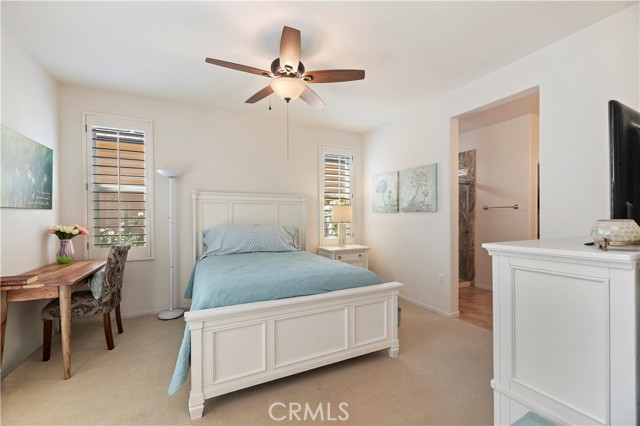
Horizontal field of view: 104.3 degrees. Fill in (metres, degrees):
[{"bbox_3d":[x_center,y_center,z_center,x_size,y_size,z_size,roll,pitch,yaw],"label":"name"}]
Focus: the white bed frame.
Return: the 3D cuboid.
[{"bbox_3d":[-0.497,0.510,2.805,1.710,1.555,2.100,0,0,-26],"label":"white bed frame"}]

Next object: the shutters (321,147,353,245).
[{"bbox_3d":[0.306,-0.280,4.304,0.680,1.740,0.070,0,0,-26],"label":"shutters"}]

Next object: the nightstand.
[{"bbox_3d":[0.408,0.933,4.096,0.740,0.715,0.440,0,0,-26],"label":"nightstand"}]

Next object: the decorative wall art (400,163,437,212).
[{"bbox_3d":[1.342,-0.315,3.419,0.040,0.625,0.630,0,0,-26],"label":"decorative wall art"}]

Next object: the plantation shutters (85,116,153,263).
[{"bbox_3d":[-2.382,-0.281,2.972,0.690,1.750,0.070,0,0,-26],"label":"plantation shutters"}]

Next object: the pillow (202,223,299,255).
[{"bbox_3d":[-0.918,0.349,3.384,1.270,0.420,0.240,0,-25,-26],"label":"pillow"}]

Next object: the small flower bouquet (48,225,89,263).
[{"bbox_3d":[-2.683,0.329,2.621,0.290,0.410,0.290,0,0,-26],"label":"small flower bouquet"}]

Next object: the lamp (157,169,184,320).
[{"bbox_3d":[-1.858,0.374,3.108,0.295,1.830,0.295,0,0,-26],"label":"lamp"}]

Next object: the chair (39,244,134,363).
[{"bbox_3d":[-2.223,0.804,2.435,0.550,0.970,0.450,0,0,-26],"label":"chair"}]

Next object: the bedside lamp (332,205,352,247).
[{"bbox_3d":[0.382,0.225,4.117,0.330,0.700,0.330,0,0,-26],"label":"bedside lamp"}]

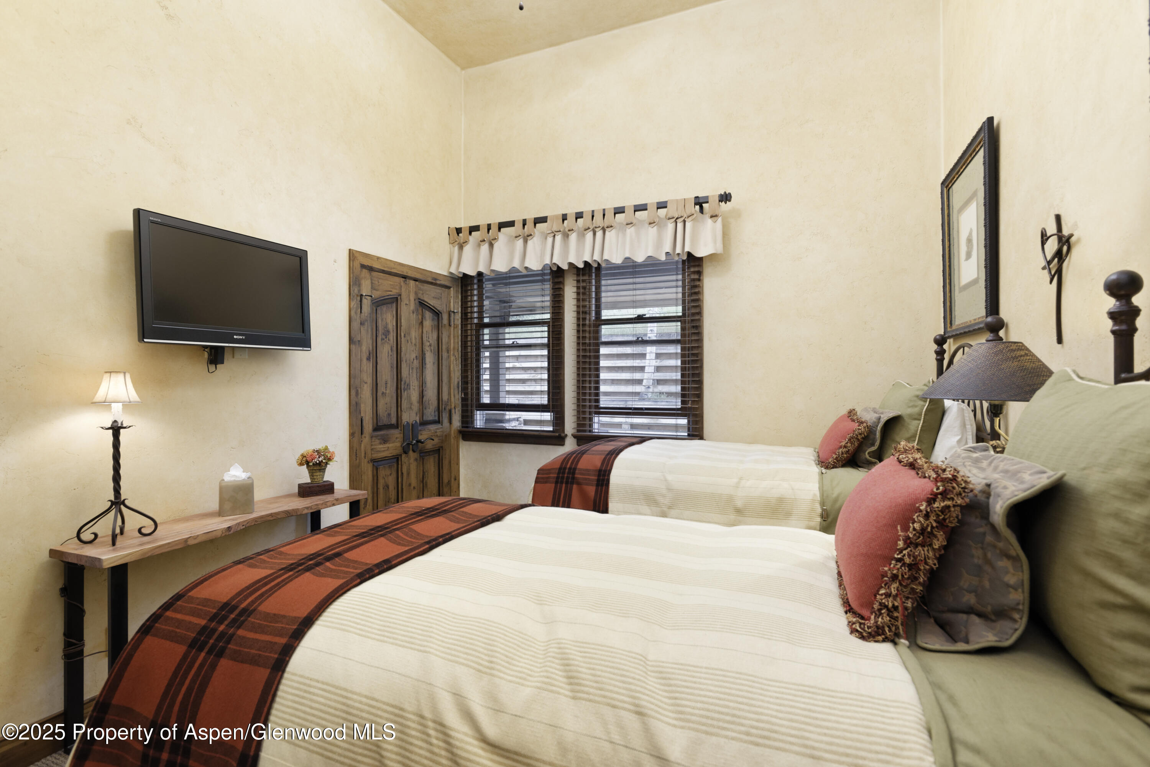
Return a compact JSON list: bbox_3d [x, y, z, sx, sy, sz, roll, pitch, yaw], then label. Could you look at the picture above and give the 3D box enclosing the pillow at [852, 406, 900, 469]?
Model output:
[{"bbox_3d":[1.388,0.237,2.516,0.130,0.310,0.390,30,12,21],"label":"pillow"}]

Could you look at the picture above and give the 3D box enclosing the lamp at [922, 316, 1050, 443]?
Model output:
[{"bbox_3d":[1.138,0.185,1.466,0.345,0.600,0.345,0,0,24],"label":"lamp"}]

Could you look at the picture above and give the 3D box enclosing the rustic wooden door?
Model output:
[{"bbox_3d":[-1.123,0.264,3.749,0.090,2.153,1.100,0,0,24],"label":"rustic wooden door"}]

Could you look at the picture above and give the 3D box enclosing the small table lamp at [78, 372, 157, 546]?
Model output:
[{"bbox_3d":[-1.766,0.281,2.097,0.240,0.648,0.240,0,0,-37],"label":"small table lamp"}]

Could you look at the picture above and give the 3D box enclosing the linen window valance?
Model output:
[{"bbox_3d":[-0.021,-0.985,3.731,2.050,0.365,0.100,0,0,24],"label":"linen window valance"}]

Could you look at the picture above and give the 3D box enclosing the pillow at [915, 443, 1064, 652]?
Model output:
[{"bbox_3d":[0.646,0.235,0.930,0.130,0.310,0.390,30,12,21],"label":"pillow"}]

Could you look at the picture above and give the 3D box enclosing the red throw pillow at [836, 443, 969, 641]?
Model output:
[{"bbox_3d":[0.566,0.261,0.976,0.150,0.285,0.340,27,12,13],"label":"red throw pillow"}]

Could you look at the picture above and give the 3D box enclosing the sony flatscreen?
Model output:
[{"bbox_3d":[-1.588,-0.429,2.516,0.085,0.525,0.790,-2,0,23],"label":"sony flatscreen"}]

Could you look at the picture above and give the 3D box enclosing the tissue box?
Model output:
[{"bbox_3d":[-1.590,0.526,2.546,0.135,0.157,0.135,0,0,-37],"label":"tissue box"}]

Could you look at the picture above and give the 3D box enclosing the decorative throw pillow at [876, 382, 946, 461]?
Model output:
[{"bbox_3d":[1.506,0.187,2.475,0.180,0.430,0.630,16,7,23],"label":"decorative throw pillow"}]

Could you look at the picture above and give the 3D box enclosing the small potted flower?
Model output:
[{"bbox_3d":[-1.367,0.430,2.870,0.185,0.190,0.190,0,0,24],"label":"small potted flower"}]

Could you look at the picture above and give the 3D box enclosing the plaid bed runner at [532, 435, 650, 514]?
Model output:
[{"bbox_3d":[0.159,0.550,3.160,0.440,0.430,1.050,0,0,24],"label":"plaid bed runner"}]

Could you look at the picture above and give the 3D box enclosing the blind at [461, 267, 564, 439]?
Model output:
[{"bbox_3d":[-0.480,-0.227,4.072,0.870,1.210,0.055,0,0,24],"label":"blind"}]

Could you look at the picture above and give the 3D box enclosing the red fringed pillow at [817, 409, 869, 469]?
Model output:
[{"bbox_3d":[1.293,0.266,2.650,0.145,0.280,0.335,39,16,5],"label":"red fringed pillow"}]

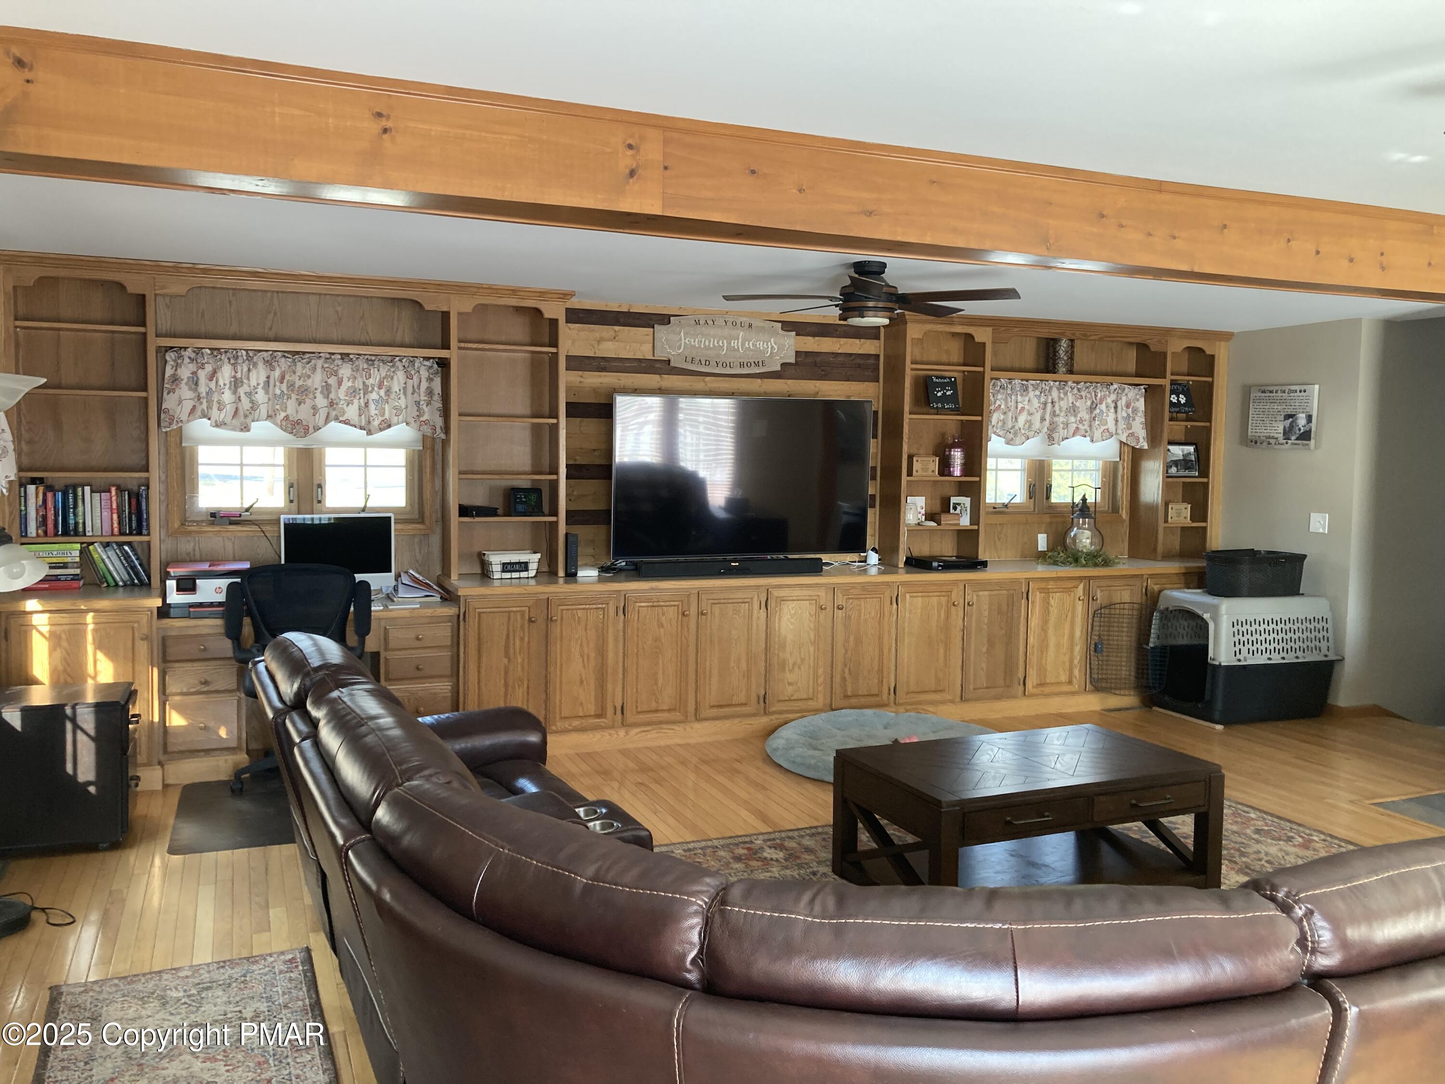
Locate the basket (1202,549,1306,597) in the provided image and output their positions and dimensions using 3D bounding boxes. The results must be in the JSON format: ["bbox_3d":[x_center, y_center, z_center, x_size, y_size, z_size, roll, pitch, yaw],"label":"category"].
[{"bbox_3d":[3.384,0.202,7.434,0.510,0.255,0.360,-1,5,-20],"label":"basket"}]

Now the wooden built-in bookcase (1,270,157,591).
[{"bbox_3d":[-2.978,-0.509,5.487,0.610,1.442,0.261,-1,5,-22],"label":"wooden built-in bookcase"}]

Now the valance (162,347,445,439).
[{"bbox_3d":[-2.142,-0.757,6.063,1.385,0.440,0.100,-1,5,-23],"label":"valance"}]

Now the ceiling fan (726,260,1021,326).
[{"bbox_3d":[0.644,-1.100,5.193,1.300,0.265,1.300,-1,5,-22],"label":"ceiling fan"}]

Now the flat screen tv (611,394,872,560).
[{"bbox_3d":[0.137,-0.386,6.980,1.670,0.945,0.065,-1,5,-23],"label":"flat screen tv"}]

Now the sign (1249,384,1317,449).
[{"bbox_3d":[3.566,-0.798,7.450,0.032,0.399,0.503,-1,5,-22],"label":"sign"}]

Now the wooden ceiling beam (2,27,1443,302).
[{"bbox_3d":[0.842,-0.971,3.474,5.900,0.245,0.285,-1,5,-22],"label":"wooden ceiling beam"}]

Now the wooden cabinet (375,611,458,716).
[{"bbox_3d":[-1.605,0.727,6.070,0.405,0.755,0.411,-1,5,-22],"label":"wooden cabinet"}]

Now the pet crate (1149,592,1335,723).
[{"bbox_3d":[3.305,0.700,7.460,0.990,0.745,0.655,-1,5,-19],"label":"pet crate"}]

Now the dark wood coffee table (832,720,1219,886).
[{"bbox_3d":[1.117,1.042,4.348,1.220,0.478,0.720,-1,5,-23],"label":"dark wood coffee table"}]

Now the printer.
[{"bbox_3d":[-2.416,0.216,5.597,0.430,0.232,0.360,-1,5,-23],"label":"printer"}]

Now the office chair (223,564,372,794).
[{"bbox_3d":[-1.939,0.626,5.378,0.610,1.055,0.610,-1,5,-21],"label":"office chair"}]

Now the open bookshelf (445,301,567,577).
[{"bbox_3d":[-1.160,-0.541,6.224,0.601,1.447,0.261,-1,5,-22],"label":"open bookshelf"}]

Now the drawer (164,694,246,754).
[{"bbox_3d":[-2.513,0.844,5.672,0.330,0.265,0.370,-1,5,-22],"label":"drawer"}]

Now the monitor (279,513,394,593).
[{"bbox_3d":[-1.932,0.087,5.875,0.550,0.458,0.150,-2,5,-33],"label":"monitor"}]

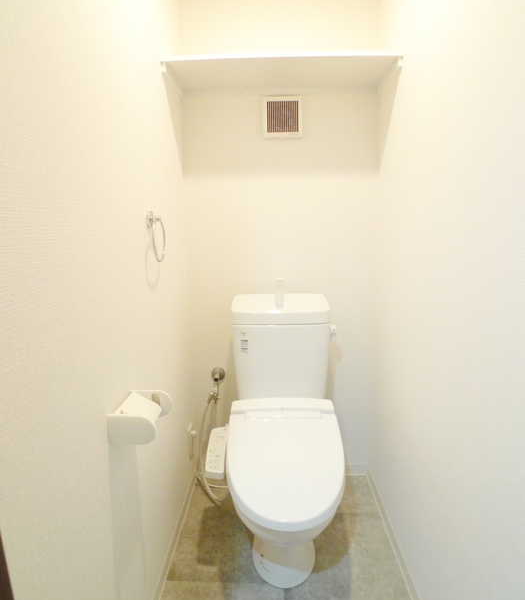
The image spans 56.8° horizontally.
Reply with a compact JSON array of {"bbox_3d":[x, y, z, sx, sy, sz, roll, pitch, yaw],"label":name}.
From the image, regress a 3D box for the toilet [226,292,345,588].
[{"bbox_3d":[0.071,0.475,1.734,0.380,0.855,0.870,0,10,1],"label":"toilet"}]

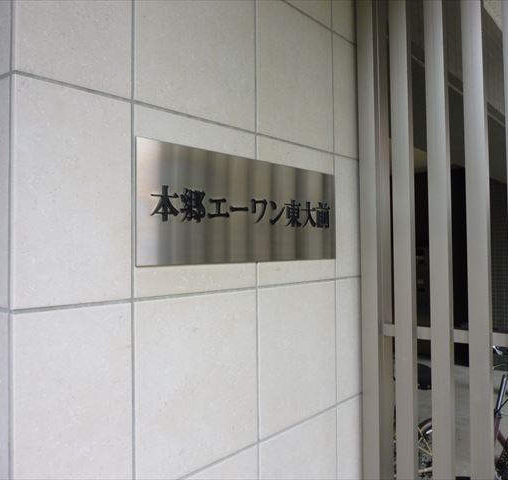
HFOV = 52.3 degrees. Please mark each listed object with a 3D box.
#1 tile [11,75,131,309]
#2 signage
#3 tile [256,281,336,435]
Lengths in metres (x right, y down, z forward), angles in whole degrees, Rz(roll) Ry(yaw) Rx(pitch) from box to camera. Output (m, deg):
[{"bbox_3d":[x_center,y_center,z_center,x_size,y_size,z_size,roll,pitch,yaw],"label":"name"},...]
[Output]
[{"bbox_3d":[-0.338,-0.081,0.980,0.020,0.403,0.245,-1,-1,40],"label":"tile"},{"bbox_3d":[0.017,-0.077,1.371,0.020,0.271,0.786,-1,-1,40],"label":"signage"},{"bbox_3d":[0.131,0.331,1.529,0.020,0.403,0.390,-1,-1,40],"label":"tile"}]

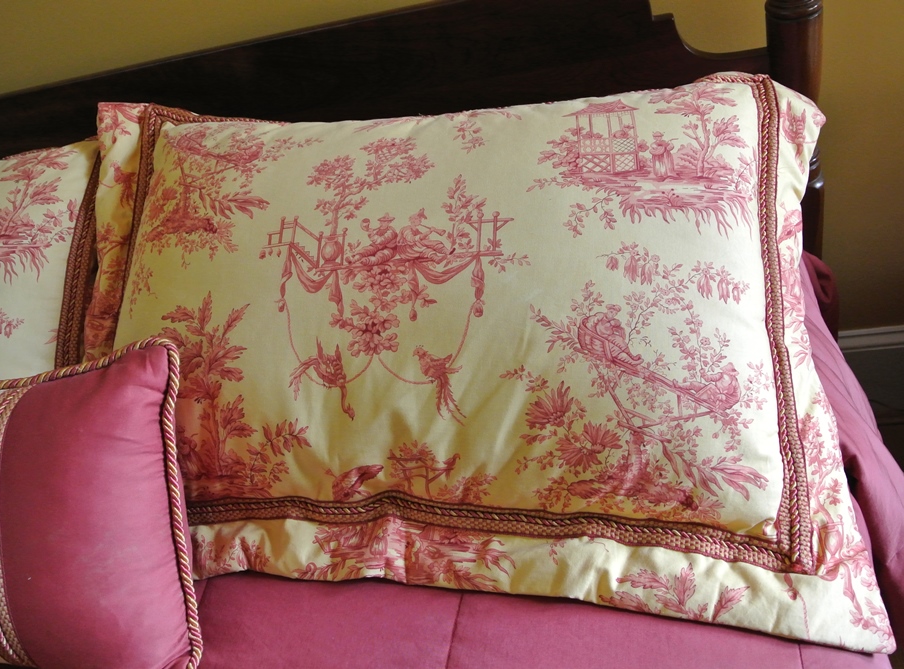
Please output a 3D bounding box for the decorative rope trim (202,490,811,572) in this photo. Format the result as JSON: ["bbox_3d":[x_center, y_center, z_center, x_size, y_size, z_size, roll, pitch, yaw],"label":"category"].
[{"bbox_3d":[-0.014,0.185,0.805,0.650,0.050,0.035,1,3,12],"label":"decorative rope trim"}]

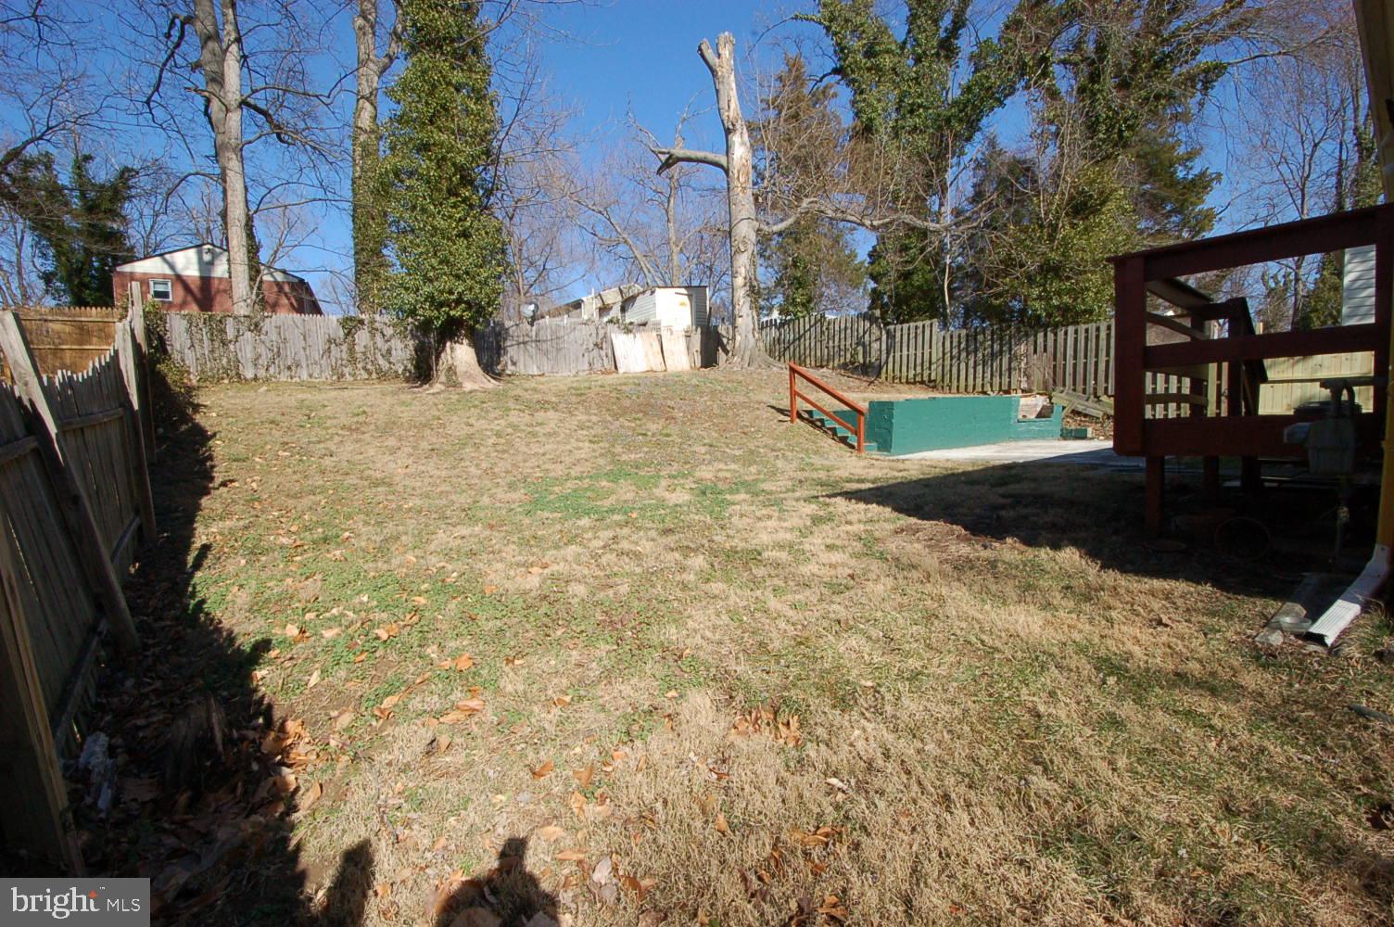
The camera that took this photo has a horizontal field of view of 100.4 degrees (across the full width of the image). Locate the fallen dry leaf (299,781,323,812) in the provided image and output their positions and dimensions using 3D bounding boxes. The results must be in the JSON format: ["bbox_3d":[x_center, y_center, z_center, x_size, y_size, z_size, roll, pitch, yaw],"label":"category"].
[{"bbox_3d":[-1.295,1.118,1.950,0.075,0.040,0.120,-1,2,-23],"label":"fallen dry leaf"}]

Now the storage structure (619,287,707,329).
[{"bbox_3d":[-1.295,-5.751,24.318,2.500,2.300,2.600,-2,2,-35],"label":"storage structure"}]

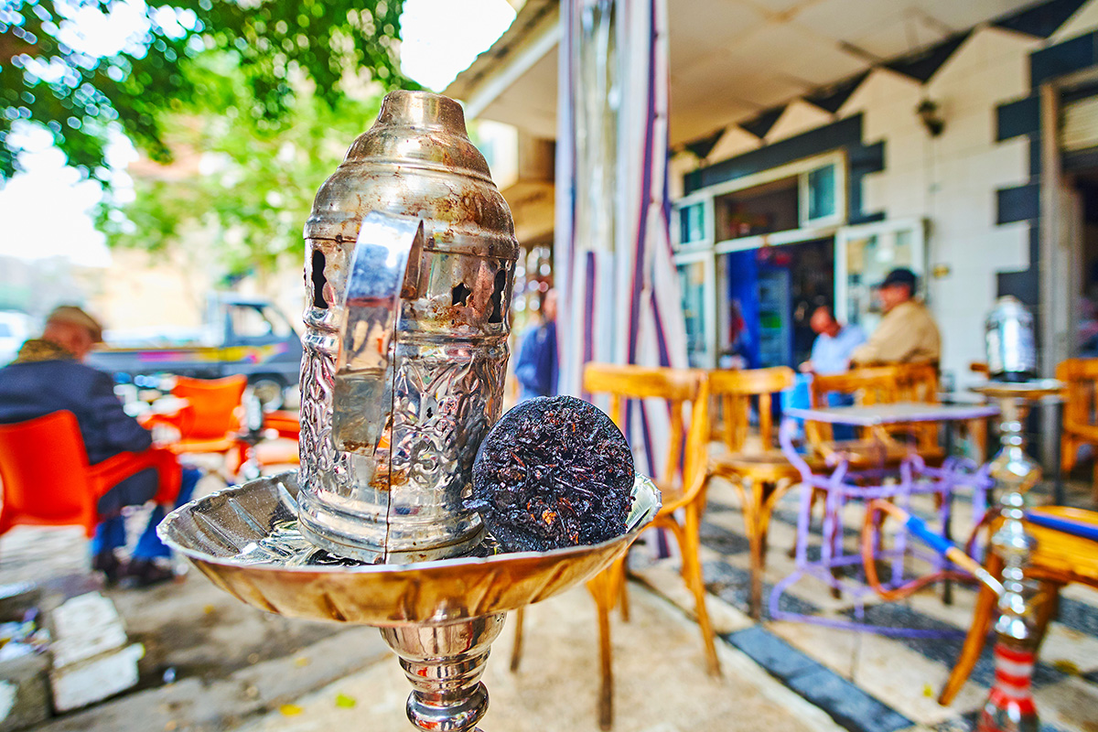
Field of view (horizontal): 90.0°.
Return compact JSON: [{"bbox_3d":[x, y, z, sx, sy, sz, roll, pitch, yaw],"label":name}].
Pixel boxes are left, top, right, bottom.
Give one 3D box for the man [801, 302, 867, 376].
[{"bbox_3d":[1.820,0.220,3.470,0.540,1.220,0.780,0,0,41],"label":"man"}]

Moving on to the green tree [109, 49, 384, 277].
[{"bbox_3d":[-6.100,-2.600,11.000,5.200,6.600,5.000,0,0,-29],"label":"green tree"}]

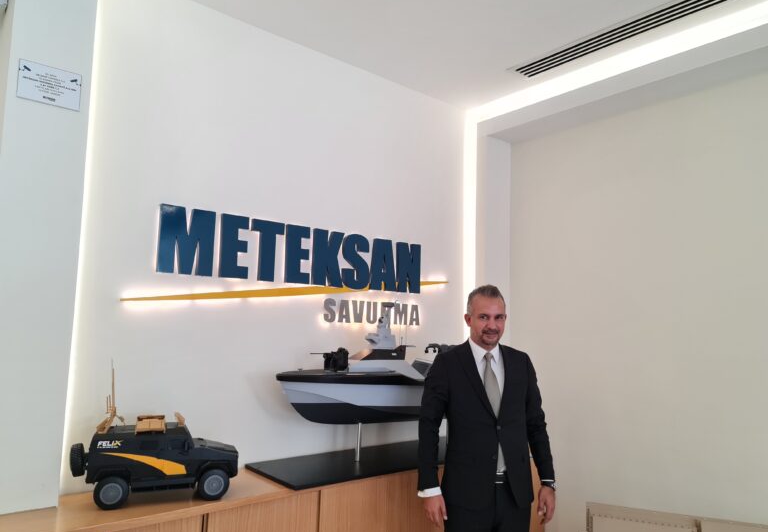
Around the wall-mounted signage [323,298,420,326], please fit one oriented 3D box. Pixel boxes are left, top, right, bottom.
[{"bbox_3d":[-0.059,0.281,3.314,0.739,0.140,0.030,6,-8,-40],"label":"wall-mounted signage"}]

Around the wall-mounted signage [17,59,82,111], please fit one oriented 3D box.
[{"bbox_3d":[-1.313,-0.713,2.190,0.219,0.157,0.012,6,-8,-40],"label":"wall-mounted signage"}]

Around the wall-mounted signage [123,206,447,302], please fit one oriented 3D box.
[{"bbox_3d":[-0.355,0.016,3.080,2.053,0.441,0.050,6,-8,-40],"label":"wall-mounted signage"}]

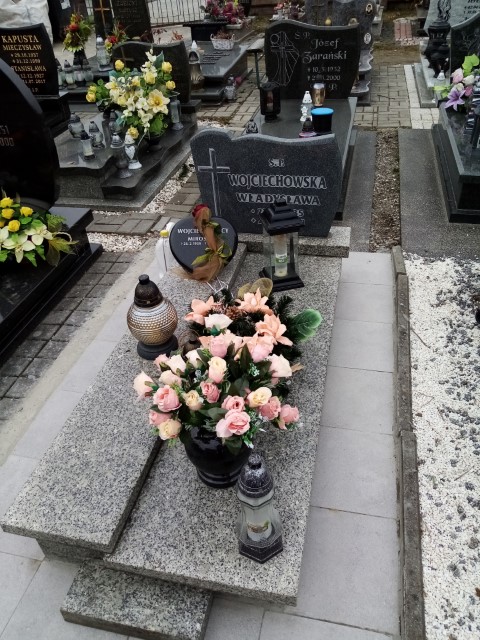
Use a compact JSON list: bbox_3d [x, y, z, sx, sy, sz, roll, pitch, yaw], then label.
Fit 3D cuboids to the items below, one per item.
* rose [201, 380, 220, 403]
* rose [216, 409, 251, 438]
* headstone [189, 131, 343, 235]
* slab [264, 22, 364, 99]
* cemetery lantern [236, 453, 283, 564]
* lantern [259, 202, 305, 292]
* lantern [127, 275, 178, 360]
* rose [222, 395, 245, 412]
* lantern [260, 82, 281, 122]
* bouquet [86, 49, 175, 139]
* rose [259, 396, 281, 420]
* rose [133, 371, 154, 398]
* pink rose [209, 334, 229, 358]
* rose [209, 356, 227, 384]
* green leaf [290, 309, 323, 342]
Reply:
[{"bbox_3d":[-0.068,0.164,1.100,0.047,0.051,0.047,-5,46,-4],"label":"rose"},{"bbox_3d":[-0.015,0.233,1.080,0.068,0.056,0.070,-36,80,-27],"label":"rose"},{"bbox_3d":[0.140,-0.681,2.394,0.730,0.535,0.068,5,38,15],"label":"headstone"},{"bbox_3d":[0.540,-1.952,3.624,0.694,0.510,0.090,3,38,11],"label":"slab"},{"bbox_3d":[0.041,0.402,1.072,0.105,0.315,0.117,-3,36,3],"label":"cemetery lantern"},{"bbox_3d":[0.170,-0.313,1.956,0.159,0.354,0.159,-11,38,-9],"label":"lantern"},{"bbox_3d":[-0.299,-0.017,1.594,0.169,0.302,0.169,5,38,13],"label":"lantern"},{"bbox_3d":[-0.014,0.185,1.053,0.046,0.043,0.046,4,54,-6],"label":"rose"},{"bbox_3d":[0.235,-1.588,3.511,0.145,0.249,0.141,5,37,13],"label":"lantern"},{"bbox_3d":[-0.709,-1.487,3.171,0.504,0.470,0.381,-5,37,0],"label":"bouquet"},{"bbox_3d":[0.069,0.206,1.120,0.053,0.053,0.053,-17,73,-50],"label":"rose"},{"bbox_3d":[-0.238,0.159,1.185,0.055,0.063,0.056,-52,17,-13],"label":"rose"},{"bbox_3d":[-0.052,0.064,1.159,0.045,0.053,0.045,-1,22,0],"label":"pink rose"},{"bbox_3d":[-0.051,0.115,1.092,0.042,0.055,0.042,-1,38,0],"label":"rose"},{"bbox_3d":[0.233,0.019,1.684,0.085,0.060,0.095,-29,43,-29],"label":"green leaf"}]

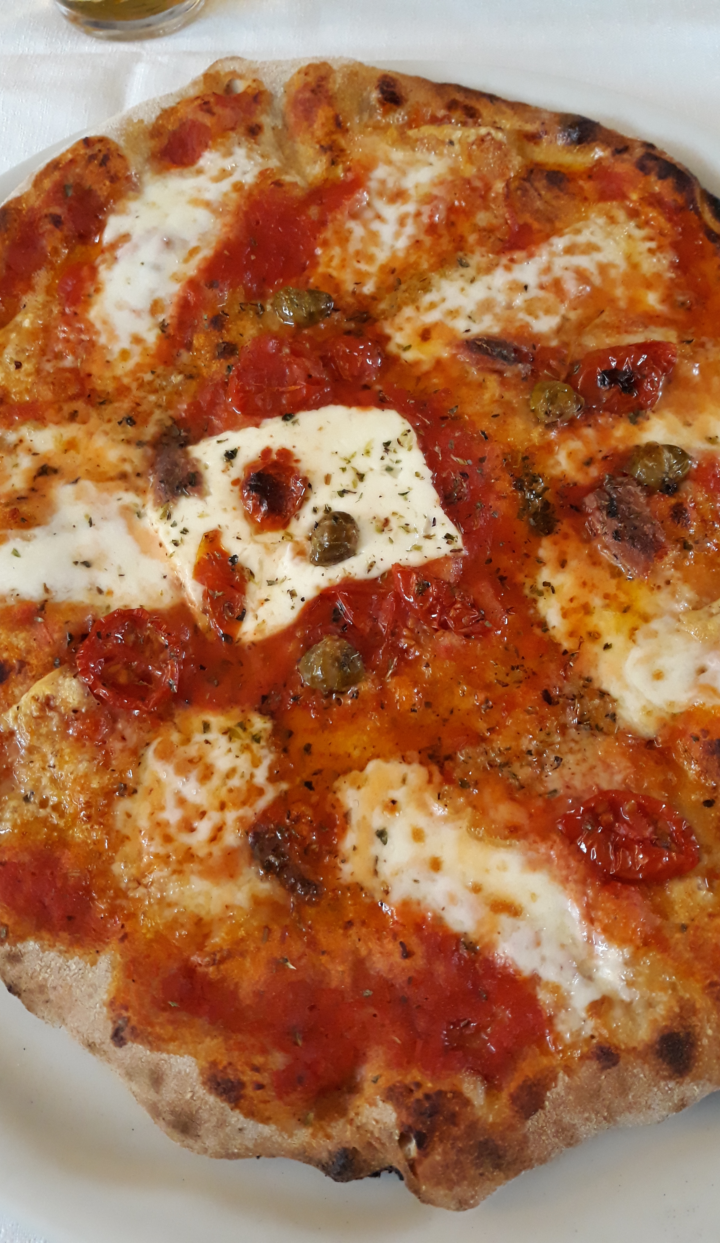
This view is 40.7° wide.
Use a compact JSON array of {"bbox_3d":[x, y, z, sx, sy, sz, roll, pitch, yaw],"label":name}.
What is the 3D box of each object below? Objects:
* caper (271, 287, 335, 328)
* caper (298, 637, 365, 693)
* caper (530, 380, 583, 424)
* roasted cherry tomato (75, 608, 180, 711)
[{"bbox_3d":[-0.015,-0.083,0.256,0.016,0.011,0.010,-3,67,0],"label":"caper"},{"bbox_3d":[-0.006,0.010,0.216,0.015,0.011,0.013,-3,67,0],"label":"caper"},{"bbox_3d":[0.049,-0.055,0.243,0.013,0.010,0.011,-3,67,0],"label":"caper"},{"bbox_3d":[-0.052,0.008,0.218,0.023,0.009,0.025,-3,67,0],"label":"roasted cherry tomato"}]

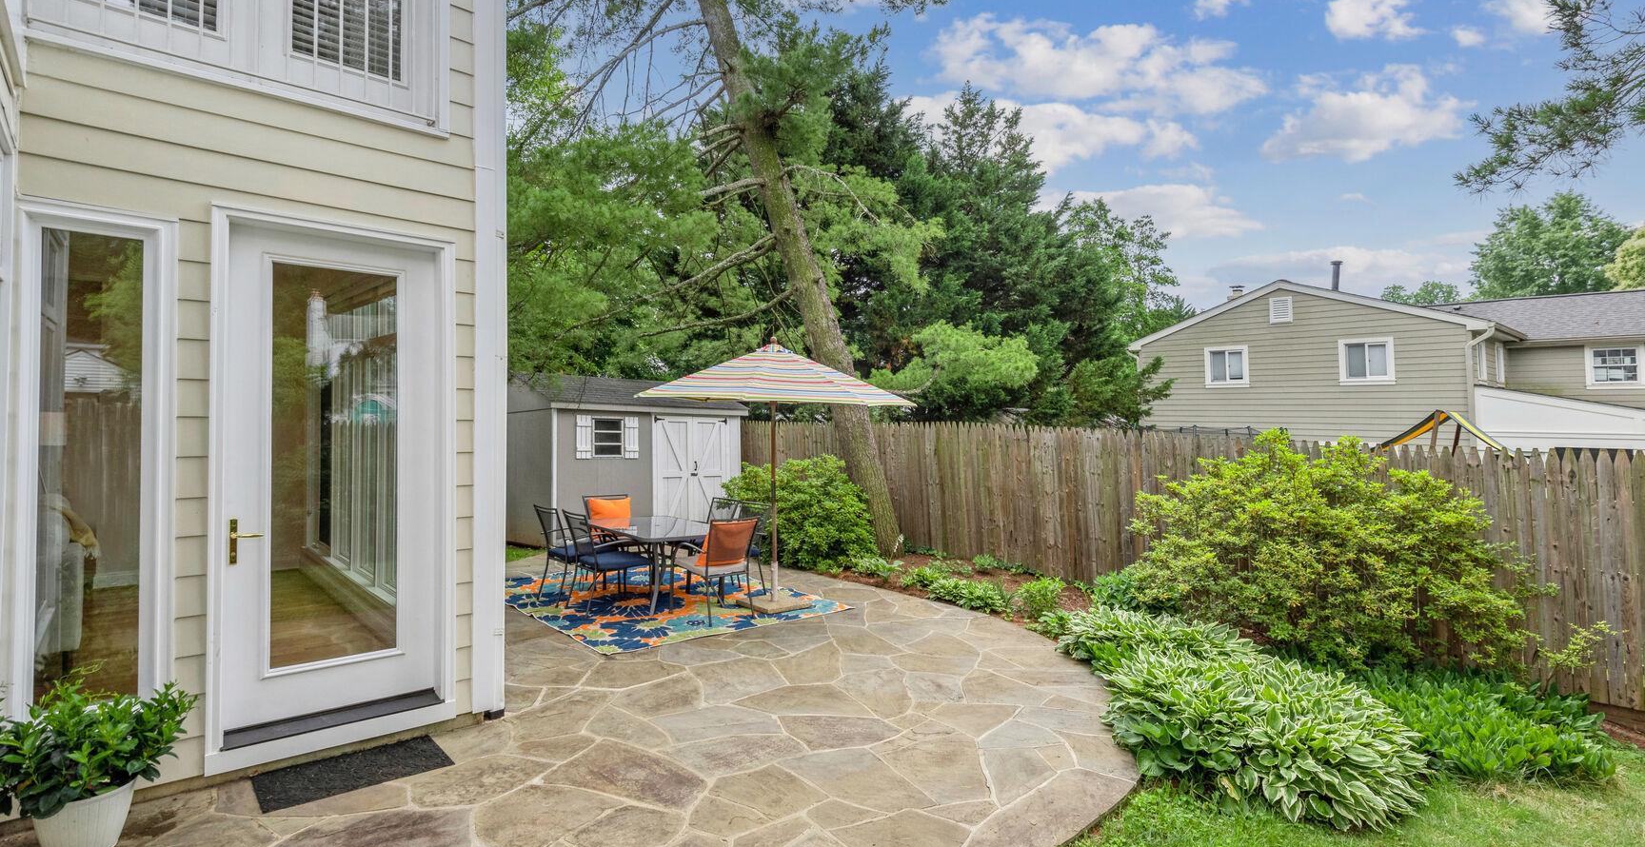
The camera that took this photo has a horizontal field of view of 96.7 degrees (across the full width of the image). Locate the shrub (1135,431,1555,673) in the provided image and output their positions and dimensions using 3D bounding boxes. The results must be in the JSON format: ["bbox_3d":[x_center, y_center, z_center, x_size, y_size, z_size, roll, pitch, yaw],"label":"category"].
[{"bbox_3d":[4.018,1.014,6.012,1.400,1.850,2.650,1,-1,-43],"label":"shrub"}]

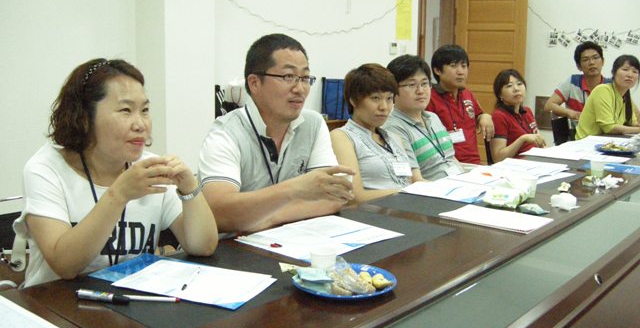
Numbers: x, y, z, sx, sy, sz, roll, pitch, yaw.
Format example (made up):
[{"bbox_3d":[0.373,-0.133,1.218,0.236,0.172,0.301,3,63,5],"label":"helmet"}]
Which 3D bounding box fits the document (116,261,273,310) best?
[{"bbox_3d":[-0.286,0.272,1.483,0.310,0.005,0.210,5,10,23],"label":"document"}]

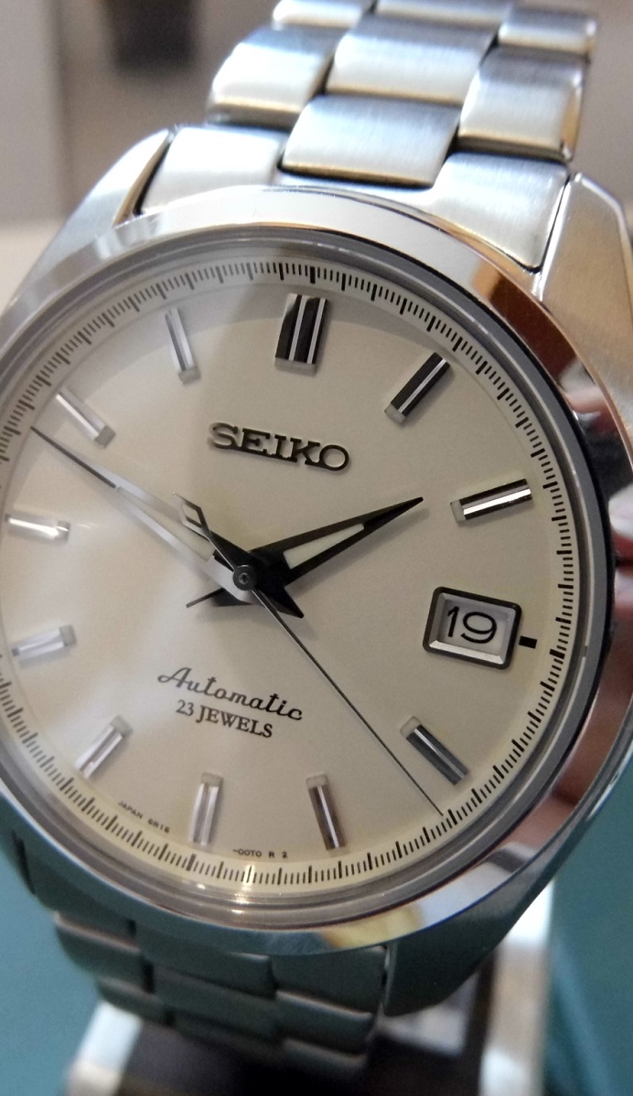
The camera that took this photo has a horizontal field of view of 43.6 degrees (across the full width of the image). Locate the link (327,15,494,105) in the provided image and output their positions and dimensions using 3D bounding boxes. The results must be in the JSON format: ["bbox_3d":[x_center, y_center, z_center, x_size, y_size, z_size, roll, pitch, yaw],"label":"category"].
[{"bbox_3d":[0.005,-0.027,0.046,0.008,0.003,0.007,13,61,11],"label":"link"}]

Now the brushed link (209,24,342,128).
[{"bbox_3d":[-0.002,-0.026,0.046,0.006,0.003,0.007,13,62,11],"label":"brushed link"}]

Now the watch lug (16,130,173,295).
[{"bbox_3d":[-0.011,-0.017,0.043,0.006,0.011,0.005,13,-17,11],"label":"watch lug"}]

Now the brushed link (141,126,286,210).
[{"bbox_3d":[-0.005,-0.018,0.041,0.006,0.006,0.003,13,-19,11],"label":"brushed link"}]

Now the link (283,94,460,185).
[{"bbox_3d":[0.003,-0.021,0.042,0.008,0.003,0.007,13,63,11],"label":"link"}]

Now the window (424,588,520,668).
[{"bbox_3d":[0.007,0.004,0.036,0.004,0.003,0.001,13,5,11],"label":"window"}]

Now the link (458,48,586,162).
[{"bbox_3d":[0.011,-0.023,0.043,0.006,0.003,0.007,13,62,11],"label":"link"}]

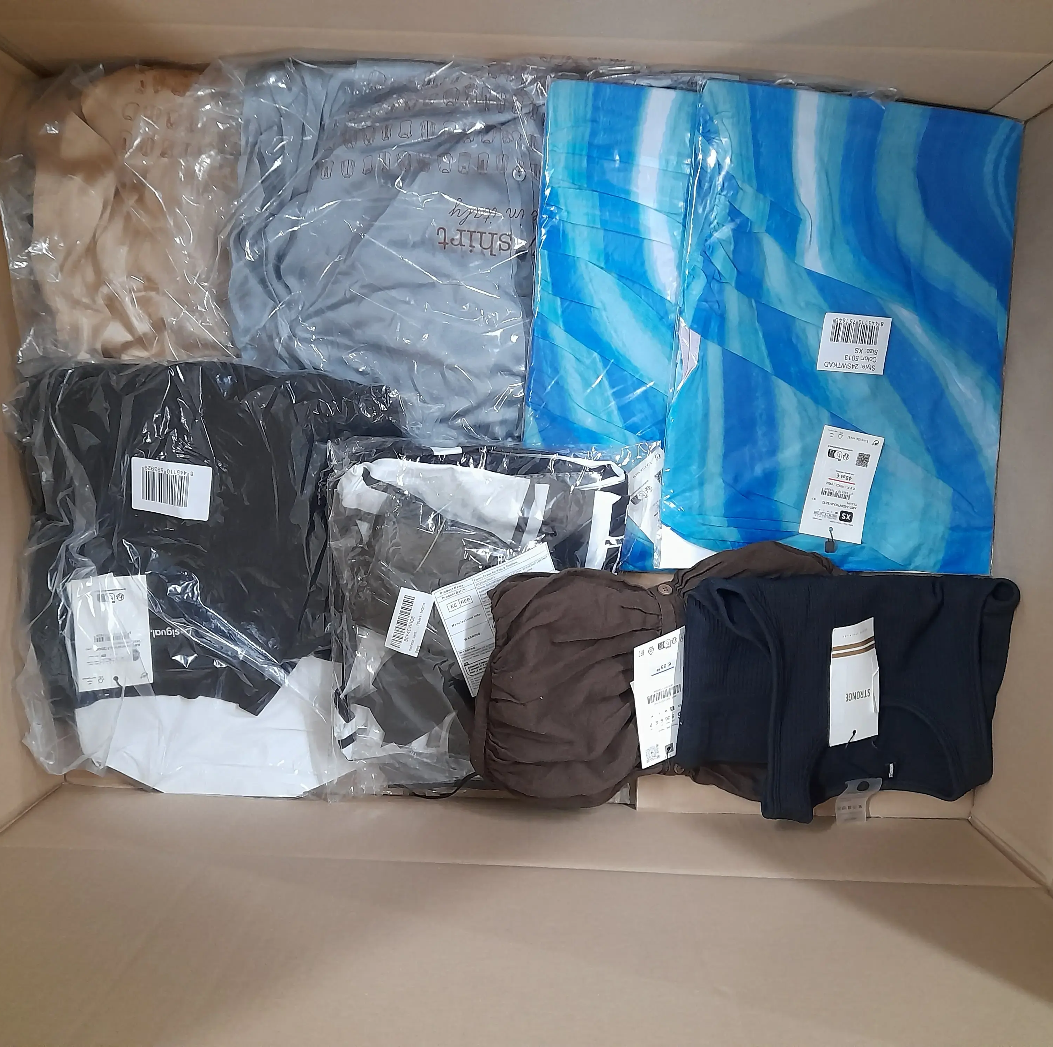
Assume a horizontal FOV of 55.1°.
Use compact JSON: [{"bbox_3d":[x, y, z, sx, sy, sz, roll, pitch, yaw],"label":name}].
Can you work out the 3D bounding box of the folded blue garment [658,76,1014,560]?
[{"bbox_3d":[0.251,-0.152,0.809,0.257,0.027,0.373,2,95,0],"label":"folded blue garment"}]

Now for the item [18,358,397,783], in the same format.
[{"bbox_3d":[-0.252,0.041,0.814,0.294,0.052,0.321,2,95,0],"label":"item"}]

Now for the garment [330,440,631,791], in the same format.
[{"bbox_3d":[-0.036,0.078,0.823,0.246,0.038,0.279,2,95,0],"label":"garment"}]

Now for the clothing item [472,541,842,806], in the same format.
[{"bbox_3d":[0.106,0.125,0.823,0.294,0.045,0.211,2,95,0],"label":"clothing item"}]

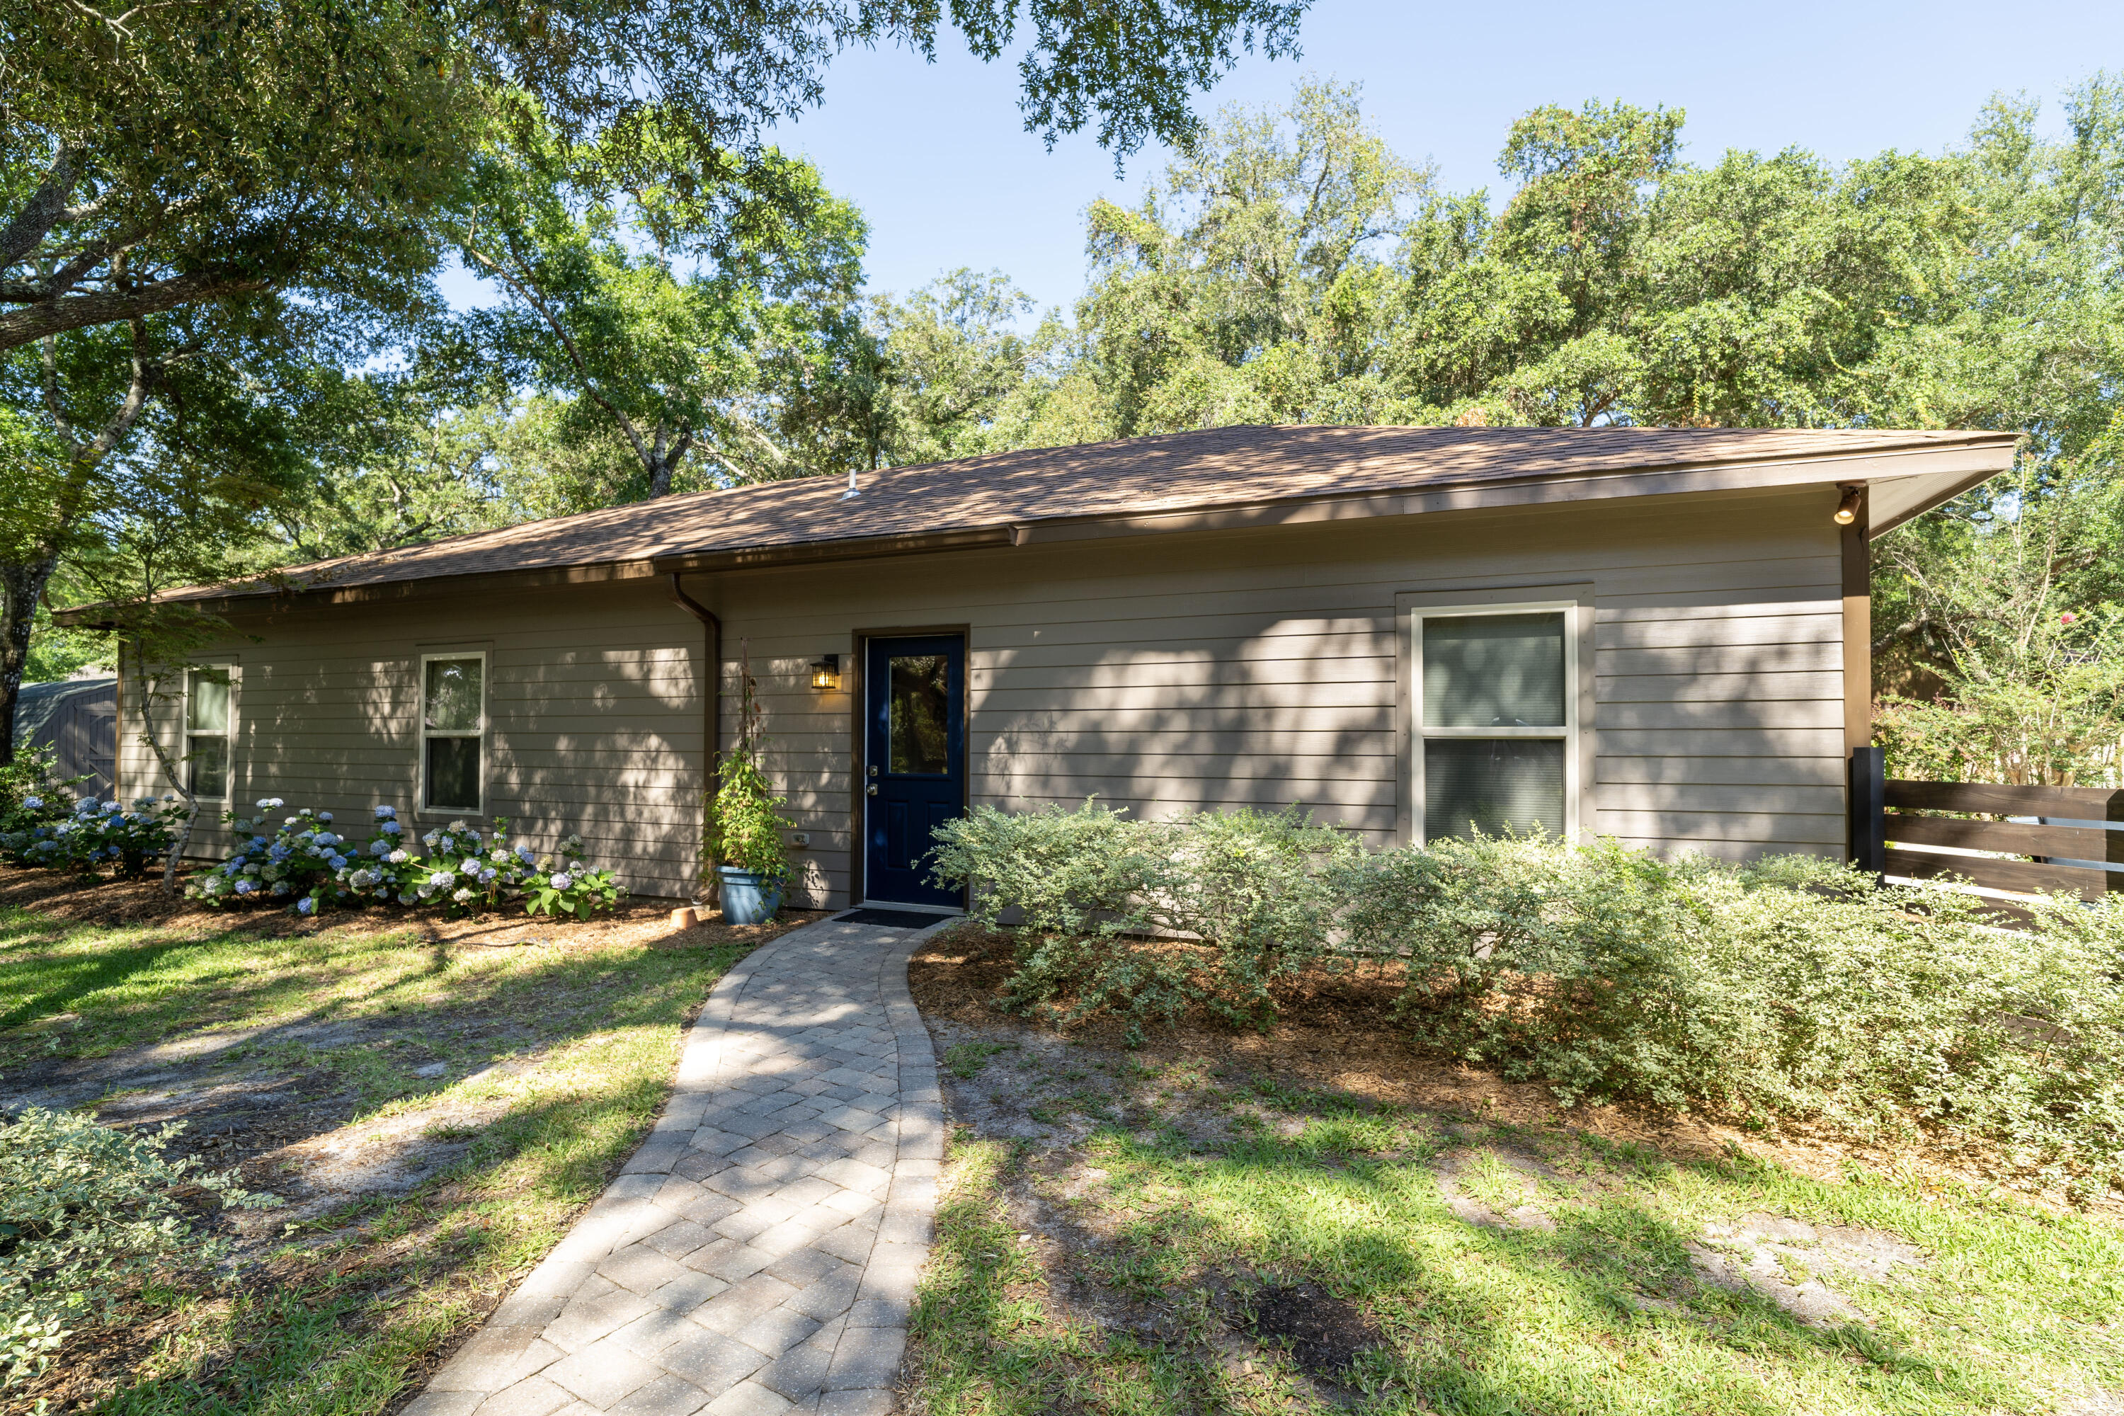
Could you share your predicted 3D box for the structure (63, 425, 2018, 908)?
[{"bbox_3d":[-1.873,-0.644,11.792,17.270,4.810,9.000,-1,-2,22],"label":"structure"}]

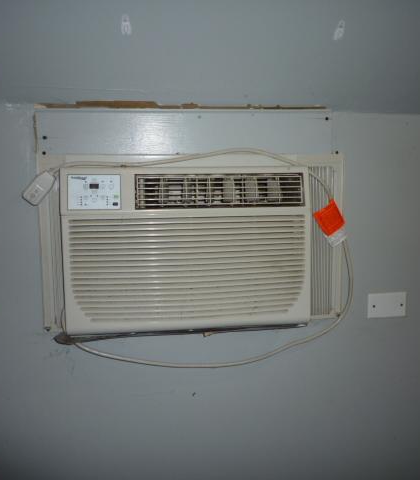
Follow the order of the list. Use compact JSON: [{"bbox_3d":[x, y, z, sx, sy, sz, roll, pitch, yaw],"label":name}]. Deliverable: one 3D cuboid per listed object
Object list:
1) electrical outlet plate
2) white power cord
[{"bbox_3d":[0.514,0.189,1.338,0.114,0.070,0.008,-1,2,-8],"label":"electrical outlet plate"},{"bbox_3d":[-0.015,0.053,1.222,0.837,0.586,0.090,-1,2,-8],"label":"white power cord"}]

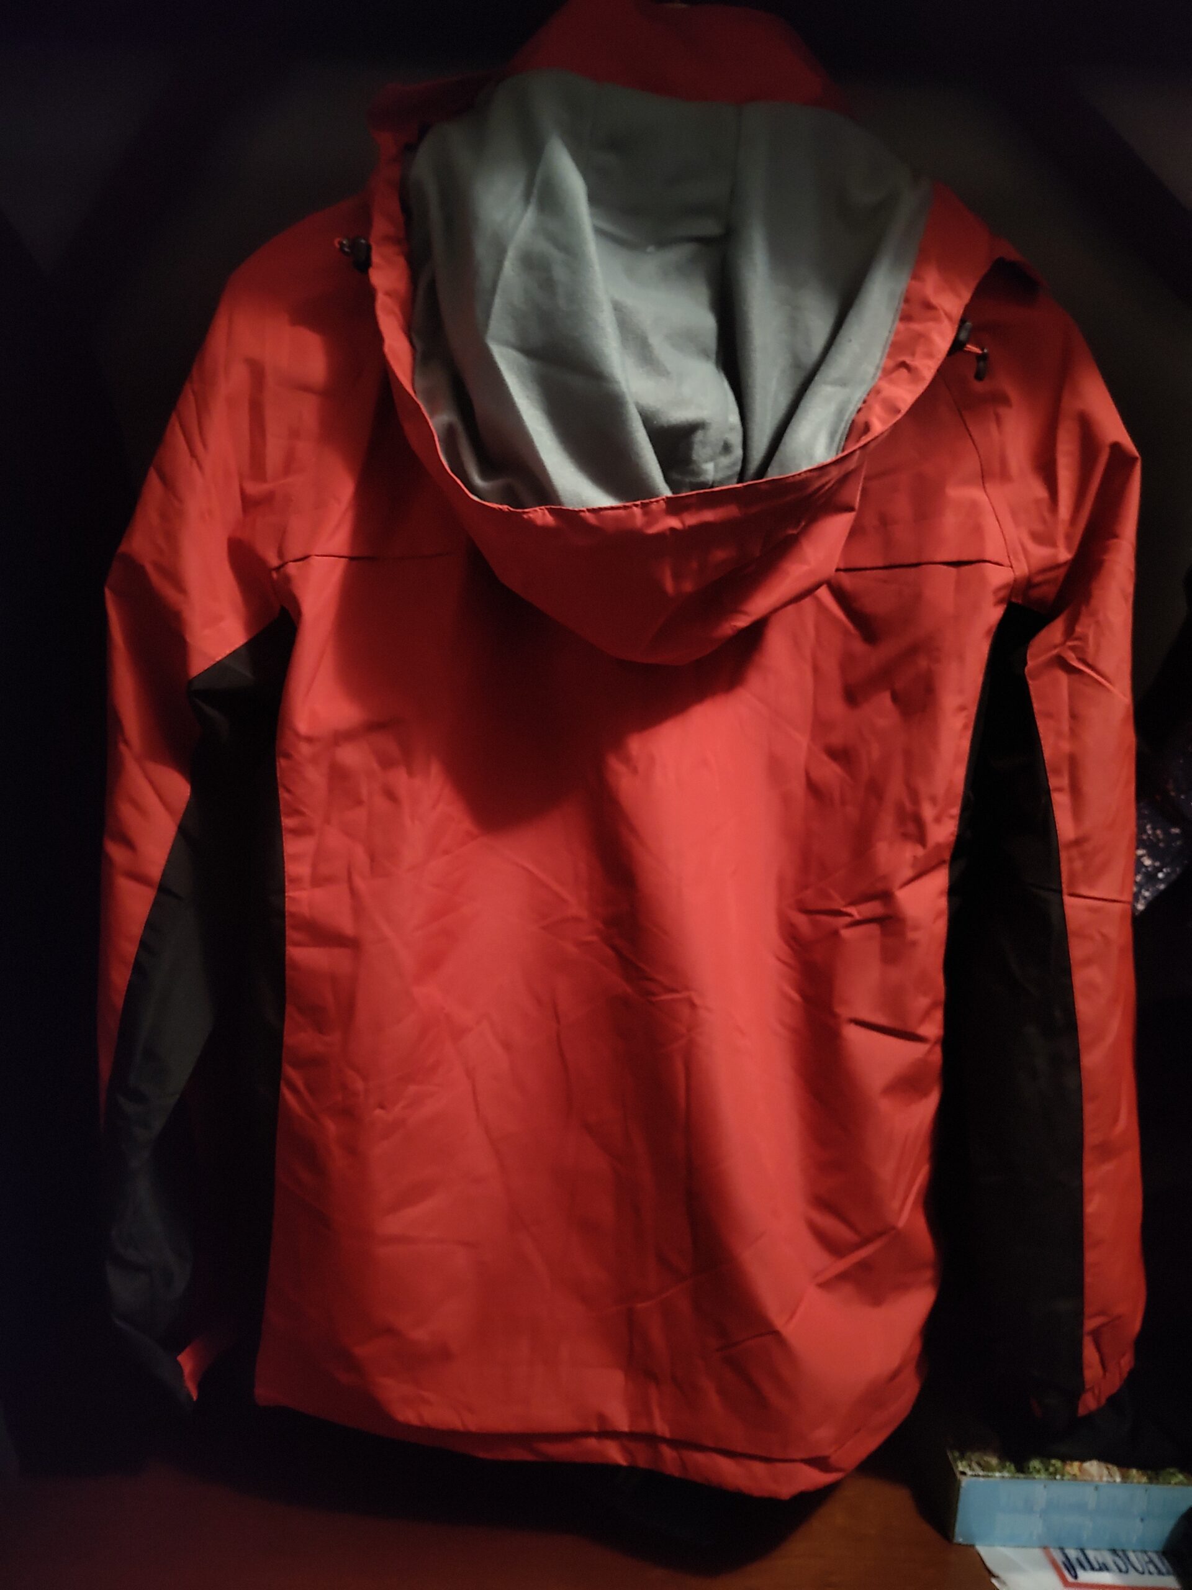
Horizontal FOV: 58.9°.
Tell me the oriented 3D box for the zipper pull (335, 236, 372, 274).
[{"bbox_3d":[-0.144,-0.322,0.630,0.021,0.023,0.012,2,10,11],"label":"zipper pull"}]

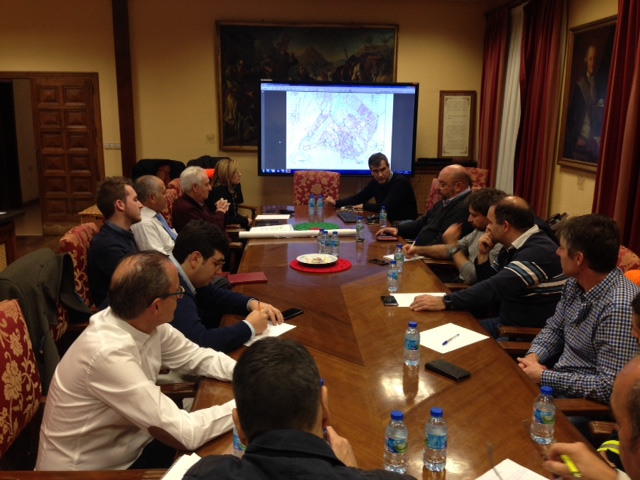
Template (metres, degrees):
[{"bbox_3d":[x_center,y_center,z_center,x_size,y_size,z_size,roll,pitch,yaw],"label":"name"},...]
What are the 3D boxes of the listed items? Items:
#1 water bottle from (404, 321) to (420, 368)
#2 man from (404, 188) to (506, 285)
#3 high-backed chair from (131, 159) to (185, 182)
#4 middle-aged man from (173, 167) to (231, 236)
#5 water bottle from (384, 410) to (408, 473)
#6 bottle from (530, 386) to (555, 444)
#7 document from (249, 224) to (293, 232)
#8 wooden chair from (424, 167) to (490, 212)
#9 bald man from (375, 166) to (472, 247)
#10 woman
[{"bbox_3d":[0.353,0.395,2.342,0.059,0.168,0.059,1,12,0],"label":"water bottle"},{"bbox_3d":[0.967,0.292,3.918,0.750,1.240,0.600,1,12,0],"label":"man"},{"bbox_3d":[-1.982,-0.432,7.382,0.600,1.060,0.620,-2,13,-6],"label":"high-backed chair"},{"bbox_3d":[-0.840,0.034,4.824,0.750,1.250,0.550,2,13,11],"label":"middle-aged man"},{"bbox_3d":[0.204,0.543,1.653,0.059,0.168,0.059,1,12,0],"label":"water bottle"},{"bbox_3d":[0.655,0.508,1.778,0.062,0.165,0.062,0,13,0],"label":"bottle"},{"bbox_3d":[-0.384,-0.086,4.893,0.340,0.016,0.300,1,12,0],"label":"document"},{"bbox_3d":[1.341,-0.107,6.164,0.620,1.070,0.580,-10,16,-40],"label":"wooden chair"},{"bbox_3d":[0.780,0.081,4.529,0.800,1.270,0.600,-5,14,-22],"label":"bald man"},{"bbox_3d":[-0.781,-0.122,5.609,0.720,1.220,0.500,4,13,17],"label":"woman"}]

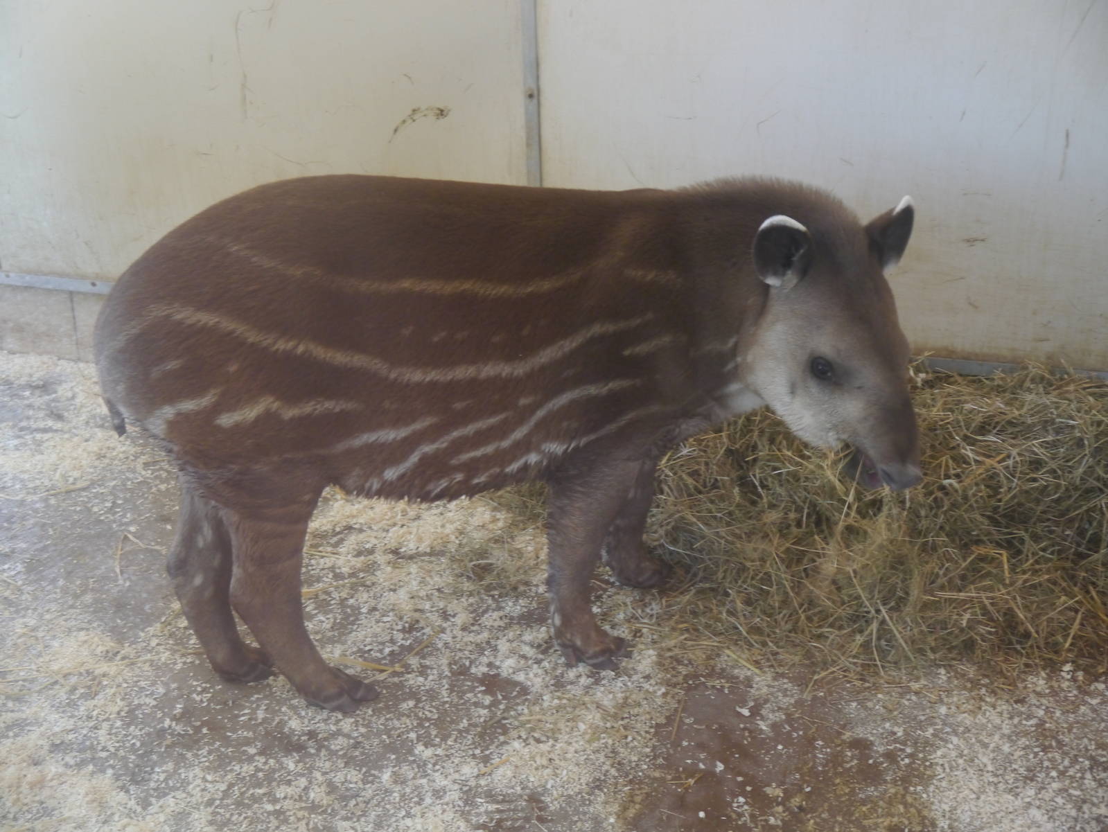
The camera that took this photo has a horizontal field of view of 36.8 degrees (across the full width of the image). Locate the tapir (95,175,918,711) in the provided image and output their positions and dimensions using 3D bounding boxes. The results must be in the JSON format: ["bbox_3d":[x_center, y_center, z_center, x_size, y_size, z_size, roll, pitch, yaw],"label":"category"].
[{"bbox_3d":[-0.039,0.009,2.121,1.045,0.635,0.355,-8,21,-16],"label":"tapir"}]

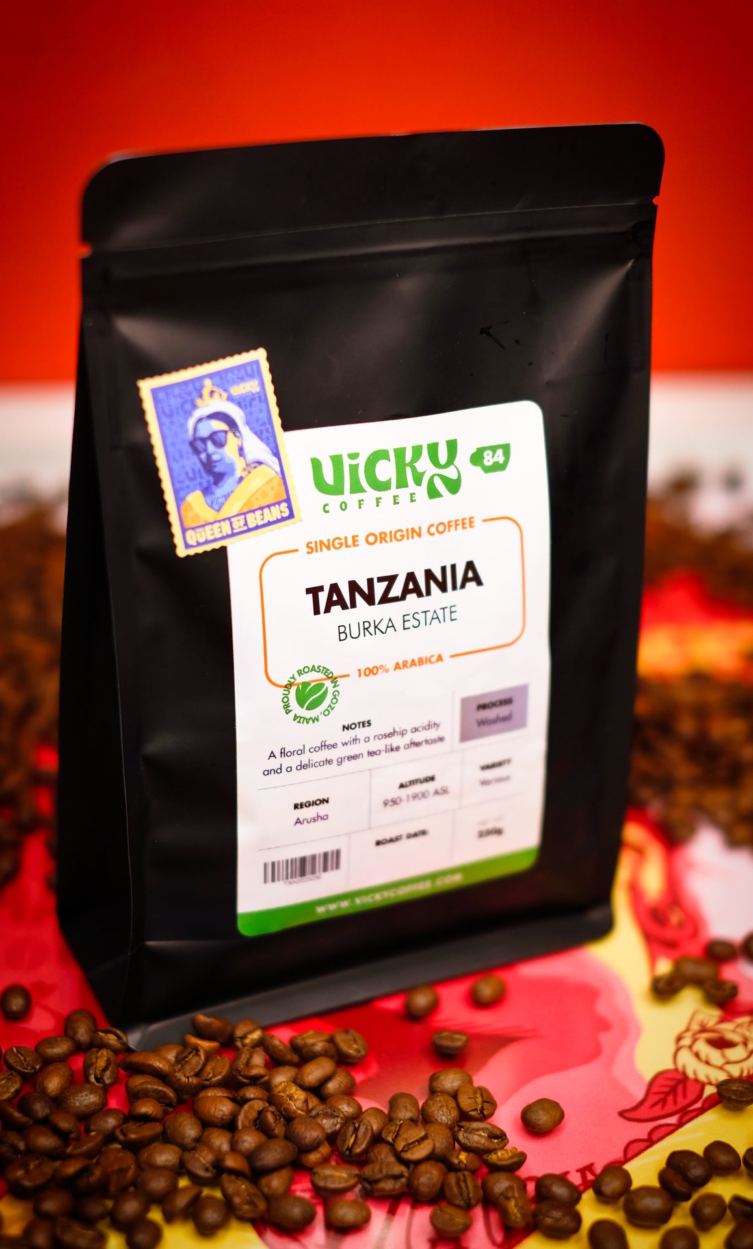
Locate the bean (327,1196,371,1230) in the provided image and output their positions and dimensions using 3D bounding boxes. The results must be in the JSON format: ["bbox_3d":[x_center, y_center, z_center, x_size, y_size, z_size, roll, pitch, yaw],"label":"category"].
[{"bbox_3d":[-0.006,0.125,0.390,0.010,0.006,0.008,2,24,2],"label":"bean"}]

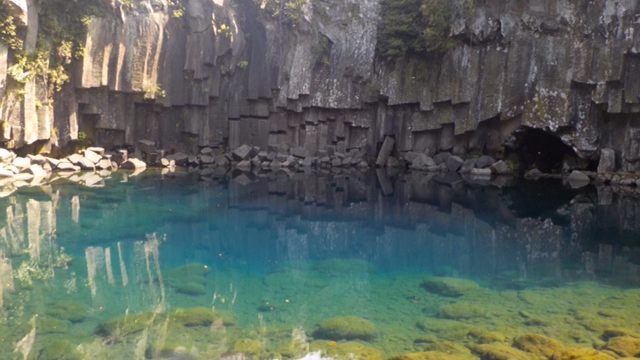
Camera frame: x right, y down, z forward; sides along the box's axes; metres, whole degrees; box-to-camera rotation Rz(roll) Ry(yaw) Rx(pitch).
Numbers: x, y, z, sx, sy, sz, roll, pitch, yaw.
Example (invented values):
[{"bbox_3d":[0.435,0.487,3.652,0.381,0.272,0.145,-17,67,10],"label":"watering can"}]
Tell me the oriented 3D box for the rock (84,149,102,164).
[{"bbox_3d":[-11.705,-1.214,28.665,0.900,0.740,0.750,-1,5,-22],"label":"rock"}]

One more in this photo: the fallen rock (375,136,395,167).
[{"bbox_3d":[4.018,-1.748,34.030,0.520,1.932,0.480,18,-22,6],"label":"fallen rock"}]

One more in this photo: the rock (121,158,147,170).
[{"bbox_3d":[-9.426,-0.809,28.035,1.270,0.540,0.900,-1,5,-19],"label":"rock"}]

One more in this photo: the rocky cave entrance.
[{"bbox_3d":[12.293,-1.581,30.240,3.400,2.400,1.500,5,6,38],"label":"rocky cave entrance"}]

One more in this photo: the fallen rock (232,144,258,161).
[{"bbox_3d":[-4.473,-1.629,32.865,1.380,0.860,0.950,0,5,-8],"label":"fallen rock"}]

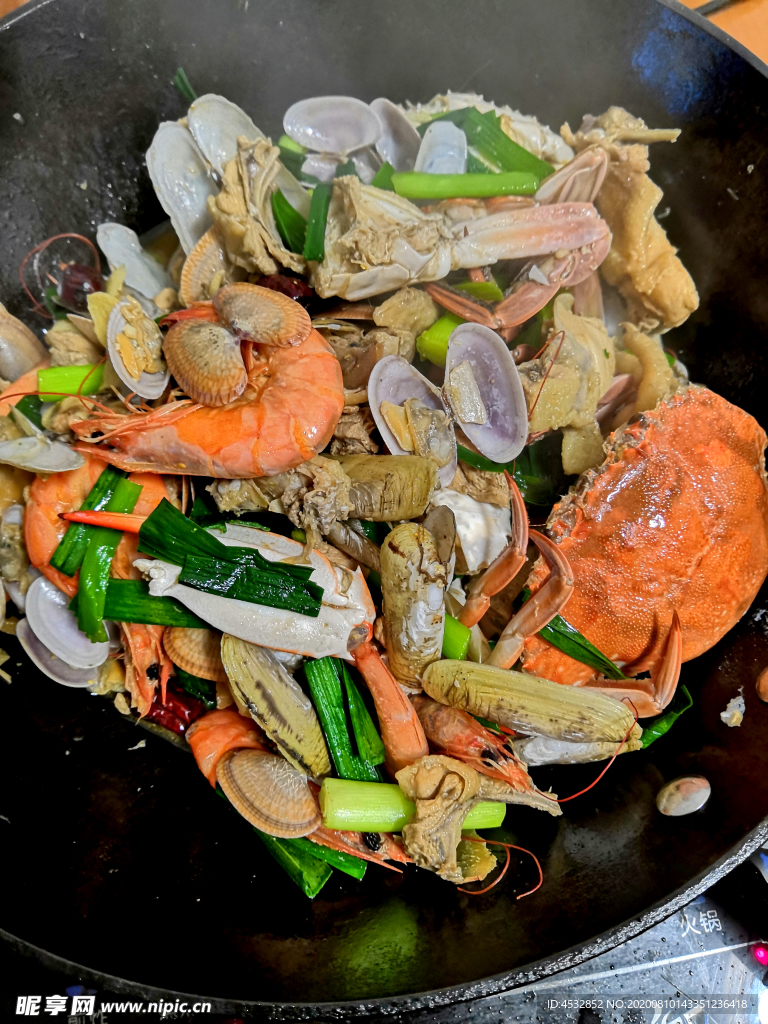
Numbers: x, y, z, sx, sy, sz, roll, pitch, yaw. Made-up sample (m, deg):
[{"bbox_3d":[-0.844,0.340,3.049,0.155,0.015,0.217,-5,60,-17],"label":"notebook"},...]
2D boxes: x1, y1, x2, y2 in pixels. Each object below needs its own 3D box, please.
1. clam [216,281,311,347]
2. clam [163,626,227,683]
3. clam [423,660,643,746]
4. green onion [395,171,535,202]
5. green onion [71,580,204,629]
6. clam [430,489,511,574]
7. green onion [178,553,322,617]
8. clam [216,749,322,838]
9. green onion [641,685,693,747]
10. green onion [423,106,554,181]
[{"bbox_3d":[-0.044,-0.071,0.286,0.036,0.011,0.021,21,74,6],"label":"clam"},{"bbox_3d":[-0.058,0.045,0.259,0.030,0.011,0.024,23,73,10],"label":"clam"},{"bbox_3d":[0.044,0.058,0.238,0.066,0.013,0.017,12,76,3],"label":"clam"},{"bbox_3d":[0.030,-0.123,0.300,0.055,0.009,0.010,1,70,3],"label":"green onion"},{"bbox_3d":[-0.080,0.033,0.264,0.050,0.005,0.013,7,71,5],"label":"green onion"},{"bbox_3d":[0.029,0.007,0.269,0.028,0.013,0.028,24,77,-1],"label":"clam"},{"bbox_3d":[-0.043,0.023,0.255,0.047,0.005,0.011,12,80,5],"label":"green onion"},{"bbox_3d":[-0.033,0.082,0.232,0.032,0.011,0.022,34,84,7],"label":"clam"},{"bbox_3d":[0.078,0.059,0.226,0.025,0.008,0.008,-39,73,-11],"label":"green onion"},{"bbox_3d":[0.040,-0.141,0.307,0.052,0.011,0.025,14,84,1],"label":"green onion"}]

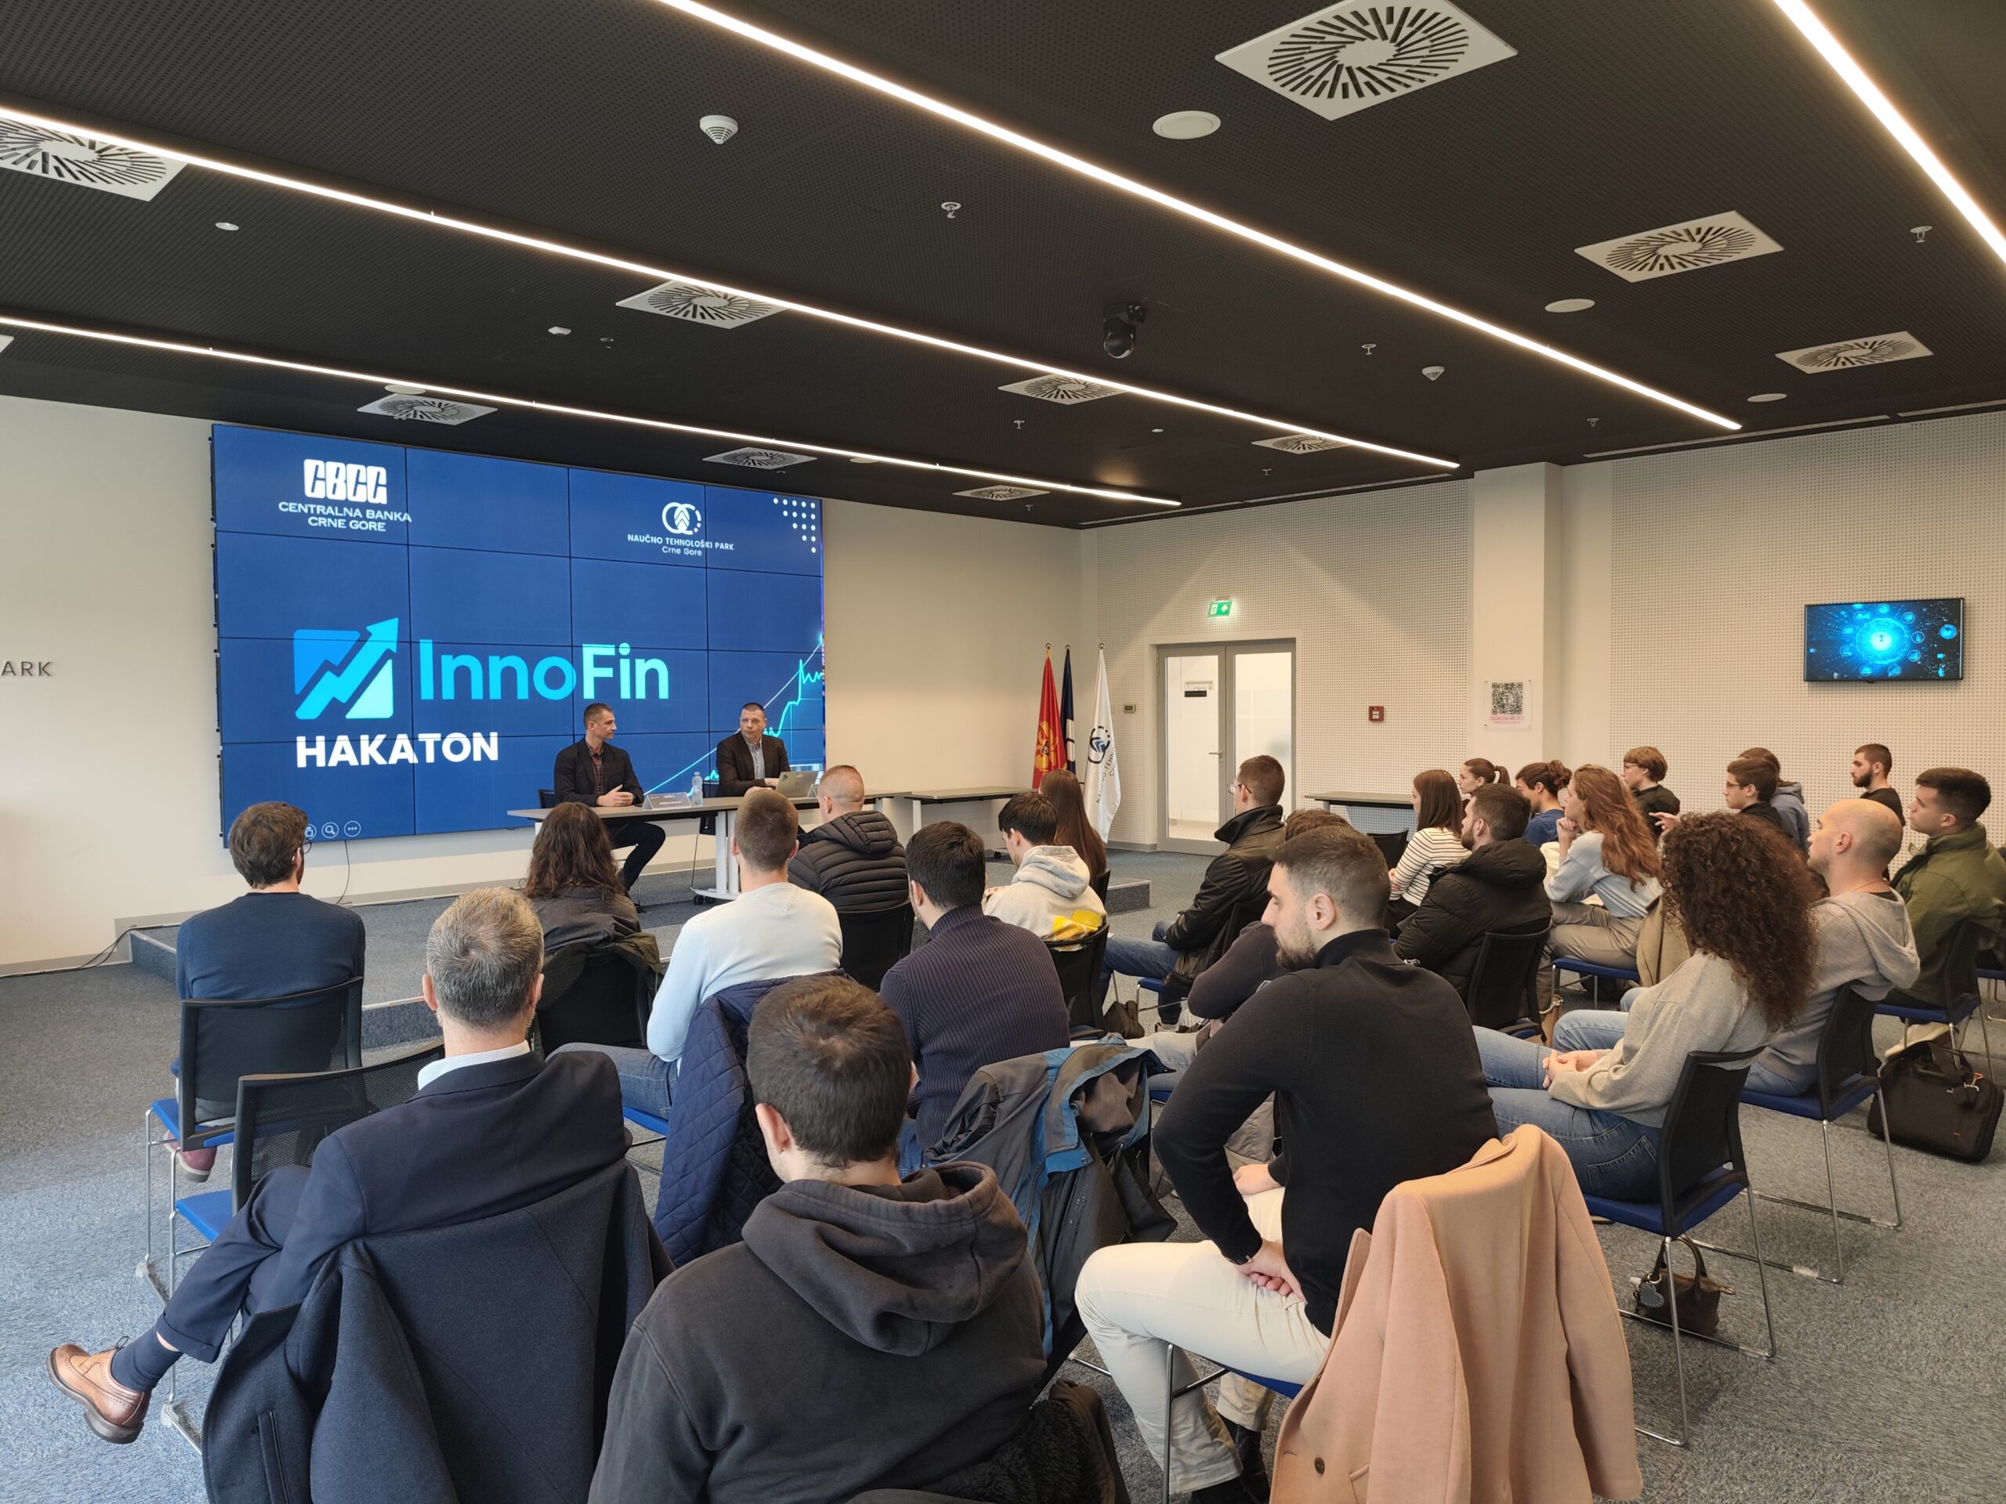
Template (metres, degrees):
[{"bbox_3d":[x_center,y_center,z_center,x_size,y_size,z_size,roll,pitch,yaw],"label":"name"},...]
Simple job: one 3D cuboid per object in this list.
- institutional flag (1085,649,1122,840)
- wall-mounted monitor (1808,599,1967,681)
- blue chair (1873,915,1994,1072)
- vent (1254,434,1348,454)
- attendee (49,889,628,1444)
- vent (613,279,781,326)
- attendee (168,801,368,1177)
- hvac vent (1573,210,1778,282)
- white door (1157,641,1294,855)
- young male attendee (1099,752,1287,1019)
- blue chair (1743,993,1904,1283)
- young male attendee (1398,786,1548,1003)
[{"bbox_3d":[1.069,-0.064,14.224,0.420,2.120,0.300,0,2,4],"label":"institutional flag"},{"bbox_3d":[6.042,-0.761,9.169,0.062,0.541,0.930,-2,3,-44],"label":"wall-mounted monitor"},{"bbox_3d":[3.355,0.952,4.971,0.556,0.824,0.515,-2,3,-44],"label":"blue chair"},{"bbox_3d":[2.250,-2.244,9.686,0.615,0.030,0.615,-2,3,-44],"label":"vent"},{"bbox_3d":[-1.174,0.847,2.401,1.150,1.280,0.600,1,3,36],"label":"attendee"},{"bbox_3d":[-1.358,-2.076,6.181,0.613,0.031,0.613,-2,3,-44],"label":"vent"},{"bbox_3d":[-2.218,0.796,3.926,0.500,1.320,0.850,-2,3,-39],"label":"attendee"},{"bbox_3d":[2.789,-2.089,5.492,0.607,0.050,0.607,-3,3,-44],"label":"hvac vent"},{"bbox_3d":[2.204,-0.013,13.261,0.100,2.160,1.675,-2,3,-44],"label":"white door"},{"bbox_3d":[0.787,0.688,5.619,0.639,1.349,1.051,-2,3,-38],"label":"young male attendee"},{"bbox_3d":[2.248,0.992,3.922,0.540,0.820,0.530,-2,3,-44],"label":"blue chair"},{"bbox_3d":[1.480,0.749,4.682,0.560,1.290,0.800,-2,3,-42],"label":"young male attendee"}]

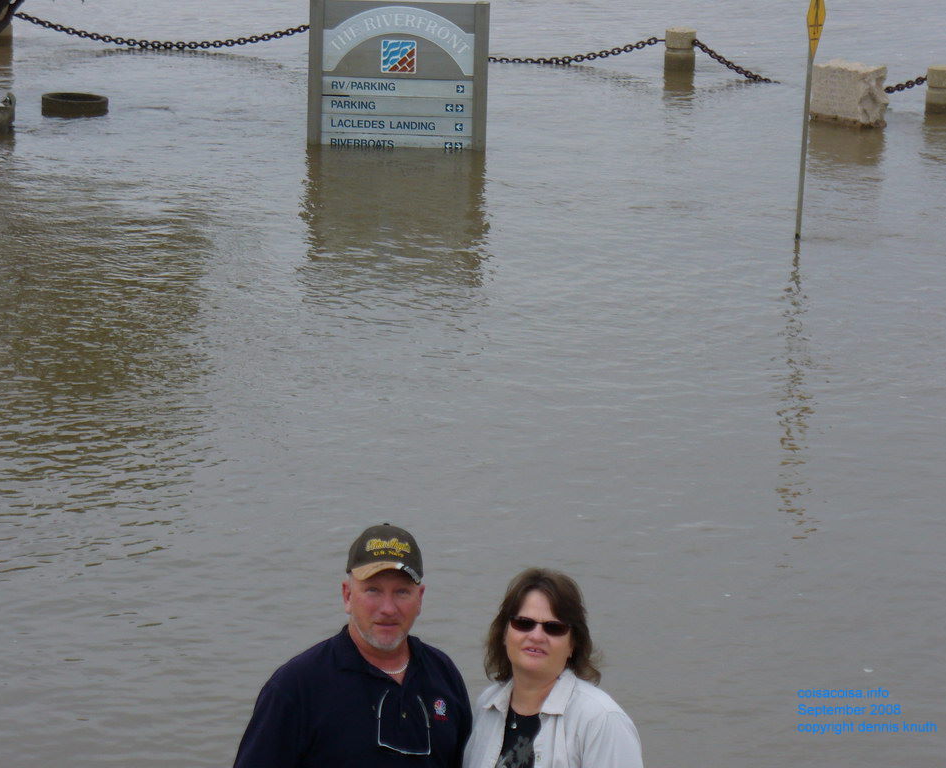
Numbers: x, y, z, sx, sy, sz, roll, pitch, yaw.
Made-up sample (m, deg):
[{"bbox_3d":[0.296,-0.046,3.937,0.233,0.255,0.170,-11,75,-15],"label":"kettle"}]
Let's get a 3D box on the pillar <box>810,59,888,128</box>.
[{"bbox_3d":[4.655,-3.552,46.645,0.780,0.730,0.560,10,16,30],"label":"pillar"}]

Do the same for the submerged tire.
[{"bbox_3d":[-4.816,-3.393,45.804,0.820,0.205,0.820,2,14,0],"label":"submerged tire"}]

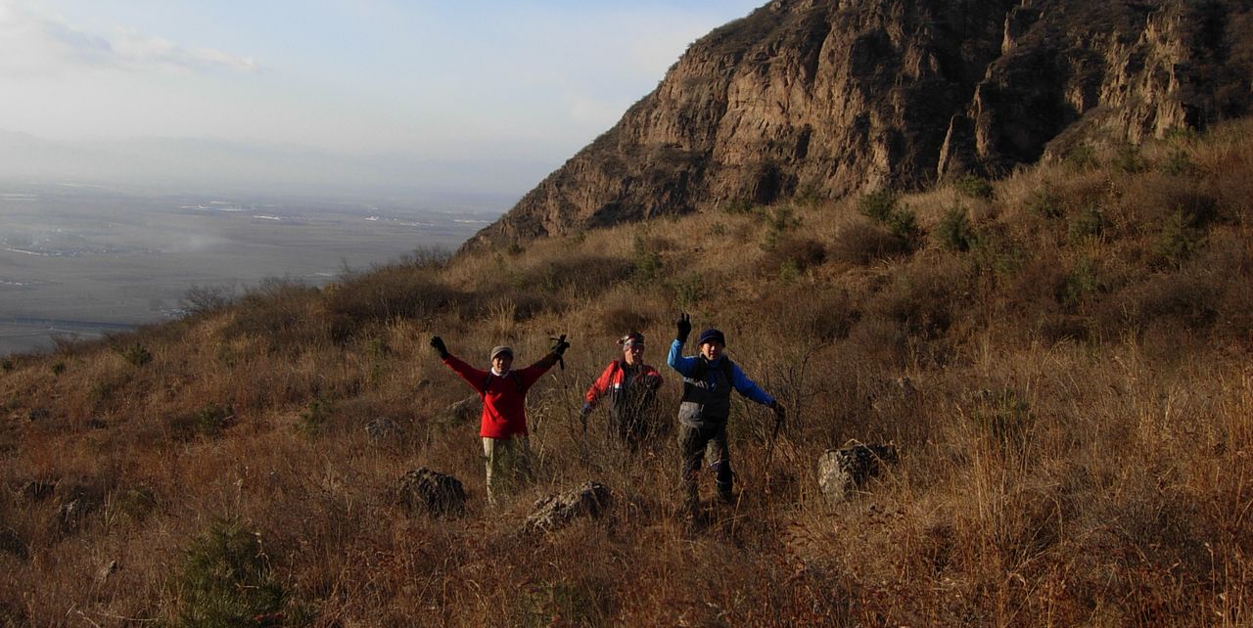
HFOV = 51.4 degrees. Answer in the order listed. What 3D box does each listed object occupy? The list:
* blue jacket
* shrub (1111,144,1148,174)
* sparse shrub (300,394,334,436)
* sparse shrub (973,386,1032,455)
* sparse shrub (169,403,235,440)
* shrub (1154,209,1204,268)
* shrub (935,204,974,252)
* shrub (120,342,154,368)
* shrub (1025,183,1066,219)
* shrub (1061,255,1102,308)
[{"bbox_3d":[0.879,0.635,12.000,0.980,0.800,0.420,1,6,-2],"label":"blue jacket"},{"bbox_3d":[20.830,-6.429,54.000,1.500,1.220,1.400,1,6,0],"label":"shrub"},{"bbox_3d":[-4.398,1.438,18.500,0.473,0.584,0.449,1,6,0],"label":"sparse shrub"},{"bbox_3d":[3.524,1.013,12.200,0.600,0.650,0.550,1,6,0],"label":"sparse shrub"},{"bbox_3d":[-7.164,1.810,22.000,1.100,0.650,0.900,1,6,0],"label":"sparse shrub"},{"bbox_3d":[10.389,-1.426,24.500,0.957,1.104,0.909,1,6,0],"label":"shrub"},{"bbox_3d":[8.041,-2.103,32.000,0.962,1.154,0.913,1,6,0],"label":"shrub"},{"bbox_3d":[-15.039,1.247,40.000,1.020,0.800,0.900,1,6,0],"label":"shrub"},{"bbox_3d":[14.485,-3.904,45.000,1.320,1.200,1.200,1,6,0],"label":"shrub"},{"bbox_3d":[7.328,-0.528,21.000,0.631,0.820,0.599,1,6,0],"label":"shrub"}]

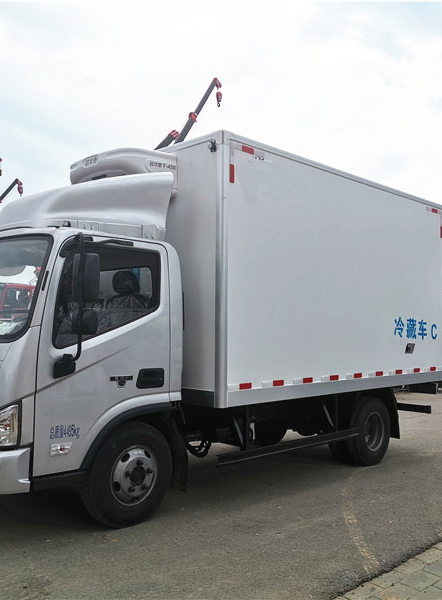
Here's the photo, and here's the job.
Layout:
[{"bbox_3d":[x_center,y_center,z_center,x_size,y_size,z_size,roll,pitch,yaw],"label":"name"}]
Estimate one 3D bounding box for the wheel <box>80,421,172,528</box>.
[{"bbox_3d":[-0.724,1.307,4.561,0.210,0.780,0.780,-2,-4,45],"label":"wheel"}]

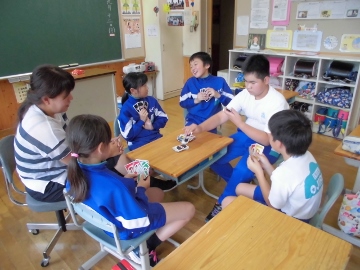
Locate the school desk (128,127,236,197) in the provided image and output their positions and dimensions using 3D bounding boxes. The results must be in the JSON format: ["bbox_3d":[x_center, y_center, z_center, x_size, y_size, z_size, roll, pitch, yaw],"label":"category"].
[{"bbox_3d":[0.029,0.351,2.019,0.450,0.577,0.650,17,29,37],"label":"school desk"}]

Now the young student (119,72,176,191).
[{"bbox_3d":[-0.220,0.005,2.260,0.630,1.040,0.460,13,27,32],"label":"young student"}]

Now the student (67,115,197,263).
[{"bbox_3d":[-0.223,0.348,1.454,0.630,1.040,0.450,-21,30,-38],"label":"student"}]

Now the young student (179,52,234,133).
[{"bbox_3d":[0.234,-0.194,2.583,0.480,1.125,0.660,3,23,11],"label":"young student"}]

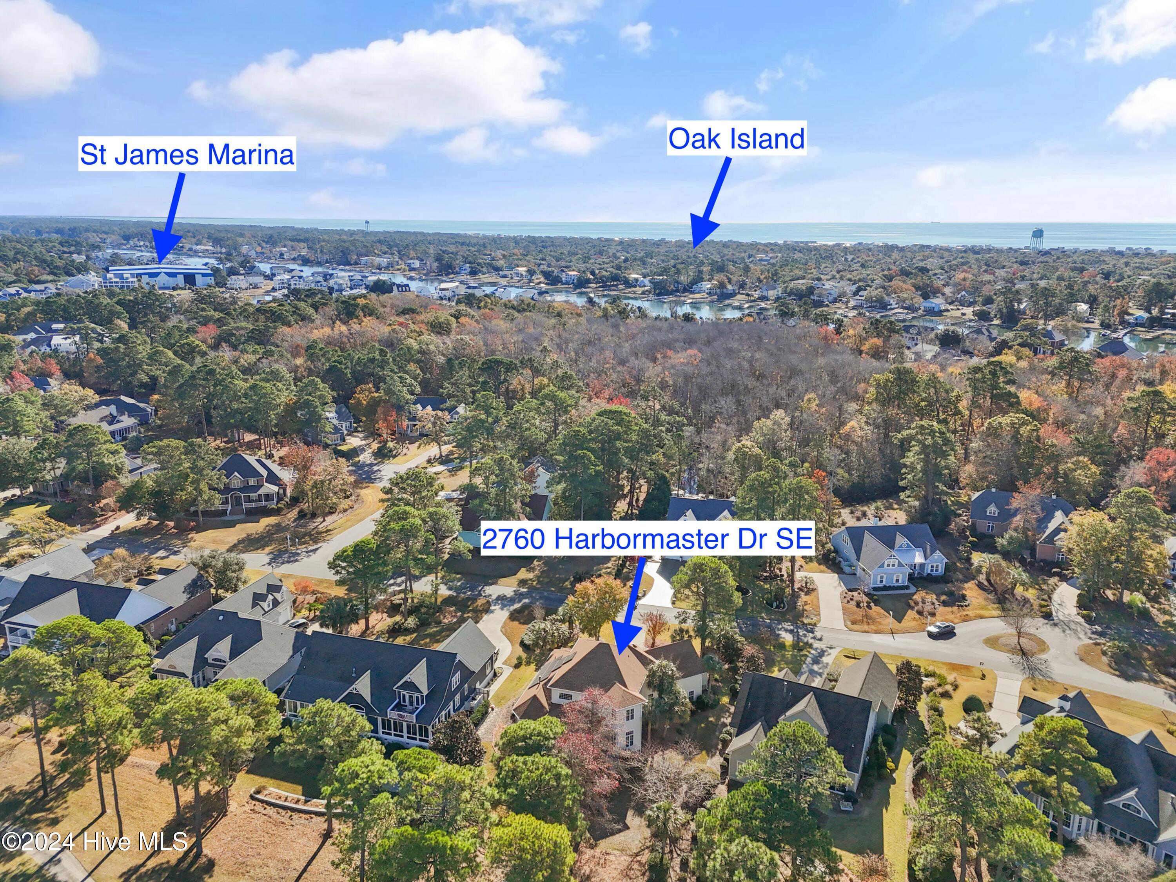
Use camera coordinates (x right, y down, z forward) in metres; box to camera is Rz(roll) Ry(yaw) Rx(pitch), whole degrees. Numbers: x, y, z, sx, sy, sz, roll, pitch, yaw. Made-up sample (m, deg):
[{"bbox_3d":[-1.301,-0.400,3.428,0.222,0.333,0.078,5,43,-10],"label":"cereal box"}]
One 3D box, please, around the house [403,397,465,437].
[{"bbox_3d":[-48.450,-8.390,258.000,20.500,9.500,19.000,2,15,5],"label":"house"}]

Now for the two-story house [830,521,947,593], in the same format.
[{"bbox_3d":[58.080,20.070,157.270,19.500,9.000,18.000,-1,15,-4],"label":"two-story house"}]

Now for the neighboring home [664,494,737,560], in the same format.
[{"bbox_3d":[21.980,15.890,152.930,14.100,8.700,14.800,4,16,13],"label":"neighboring home"}]

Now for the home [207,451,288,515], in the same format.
[{"bbox_3d":[-80.250,8.220,194.280,19.000,10.700,19.500,-3,16,-12],"label":"home"}]

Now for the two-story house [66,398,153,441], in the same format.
[{"bbox_3d":[-149.960,-7.590,253.730,21.000,9.000,23.000,4,16,12],"label":"two-story house"}]

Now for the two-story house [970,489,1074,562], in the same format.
[{"bbox_3d":[92.000,16.510,171.060,22.000,9.000,22.000,6,16,18],"label":"two-story house"}]

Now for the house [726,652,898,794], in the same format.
[{"bbox_3d":[29.380,34.020,105.250,17.300,9.200,24.300,8,17,27],"label":"house"}]

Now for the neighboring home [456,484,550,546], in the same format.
[{"bbox_3d":[-15.460,14.620,157.690,15.700,8.200,14.500,4,16,12],"label":"neighboring home"}]

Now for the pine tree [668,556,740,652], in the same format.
[{"bbox_3d":[17.850,24.920,123.620,10.000,16.920,10.000,0,15,0],"label":"pine tree"}]

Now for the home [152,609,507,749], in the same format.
[{"bbox_3d":[-38.340,30.060,118.580,44.000,9.000,22.500,5,16,15],"label":"home"}]

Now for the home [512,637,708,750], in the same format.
[{"bbox_3d":[3.400,28.950,101.890,21.000,10.300,19.100,4,16,14],"label":"home"}]

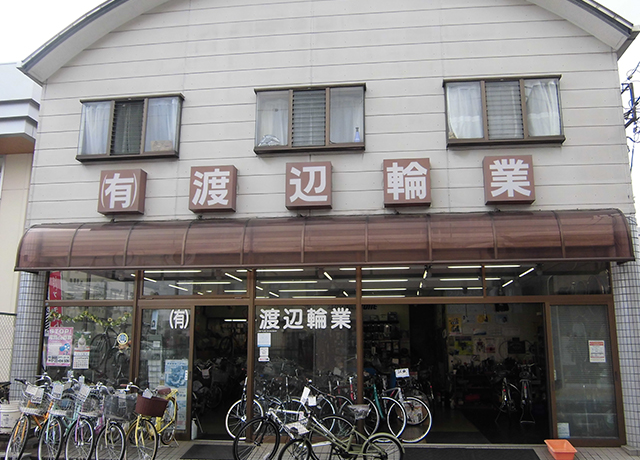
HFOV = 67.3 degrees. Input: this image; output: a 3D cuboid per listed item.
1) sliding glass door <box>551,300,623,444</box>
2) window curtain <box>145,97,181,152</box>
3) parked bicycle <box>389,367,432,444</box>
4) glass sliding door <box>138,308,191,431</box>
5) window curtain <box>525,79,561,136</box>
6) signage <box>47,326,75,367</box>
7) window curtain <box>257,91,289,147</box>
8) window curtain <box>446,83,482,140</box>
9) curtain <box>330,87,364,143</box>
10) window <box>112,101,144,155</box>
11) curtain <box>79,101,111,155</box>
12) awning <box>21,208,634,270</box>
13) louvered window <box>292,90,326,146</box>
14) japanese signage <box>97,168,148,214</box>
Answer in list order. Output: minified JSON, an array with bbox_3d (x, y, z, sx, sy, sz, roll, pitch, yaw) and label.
[{"bbox_3d":[3.768,2.026,6.874,0.935,1.940,0.070,-1,-10,5],"label":"sliding glass door"},{"bbox_3d":[-2.577,-1.722,7.883,0.539,0.922,0.100,-1,-9,5],"label":"window curtain"},{"bbox_3d":[1.058,2.678,7.505,0.580,1.030,1.580,4,-11,-21],"label":"parked bicycle"},{"bbox_3d":[-2.354,2.143,7.247,0.870,1.920,0.050,-1,-9,5],"label":"glass sliding door"},{"bbox_3d":[3.404,-1.863,7.323,0.491,0.901,0.100,-1,-9,5],"label":"window curtain"},{"bbox_3d":[-4.179,1.883,7.734,0.415,0.604,0.020,-1,-9,5],"label":"signage"},{"bbox_3d":[-0.753,-1.770,7.648,0.509,0.910,0.090,-1,-10,5],"label":"window curtain"},{"bbox_3d":[2.216,-1.831,7.363,0.530,0.900,0.090,-1,-10,5],"label":"window curtain"},{"bbox_3d":[0.419,-1.808,7.538,0.525,0.913,0.090,-1,-10,5],"label":"curtain"},{"bbox_3d":[-3.130,-1.675,7.838,0.504,0.924,0.080,-1,-9,5],"label":"window"},{"bbox_3d":[-3.708,-1.678,7.926,0.531,0.925,0.090,-1,-10,5],"label":"curtain"},{"bbox_3d":[-0.177,0.160,7.151,8.850,0.800,0.520,-1,-10,5],"label":"awning"},{"bbox_3d":[-0.164,-1.756,7.562,0.534,0.923,0.080,-1,-9,5],"label":"louvered window"},{"bbox_3d":[-3.188,-0.609,7.796,0.671,0.677,0.230,-1,-9,5],"label":"japanese signage"}]

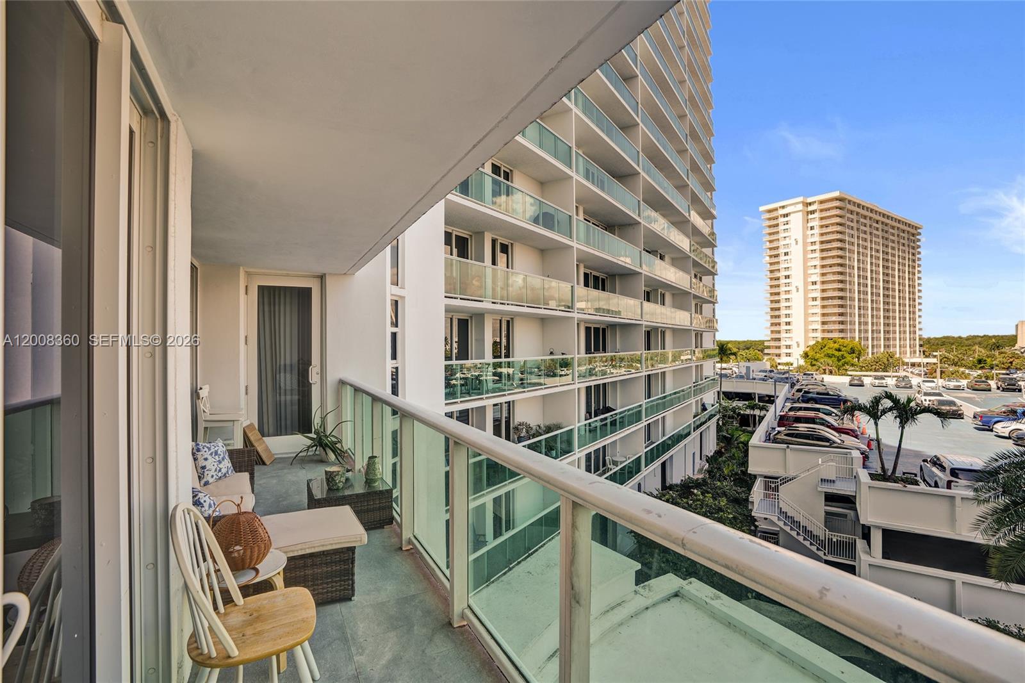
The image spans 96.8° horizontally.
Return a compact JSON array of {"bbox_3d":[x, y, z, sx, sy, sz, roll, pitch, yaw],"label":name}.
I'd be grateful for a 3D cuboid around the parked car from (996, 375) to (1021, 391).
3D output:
[{"bbox_3d":[72.200,6.100,66.200,1.900,1.870,4.600,0,0,34],"label":"parked car"}]

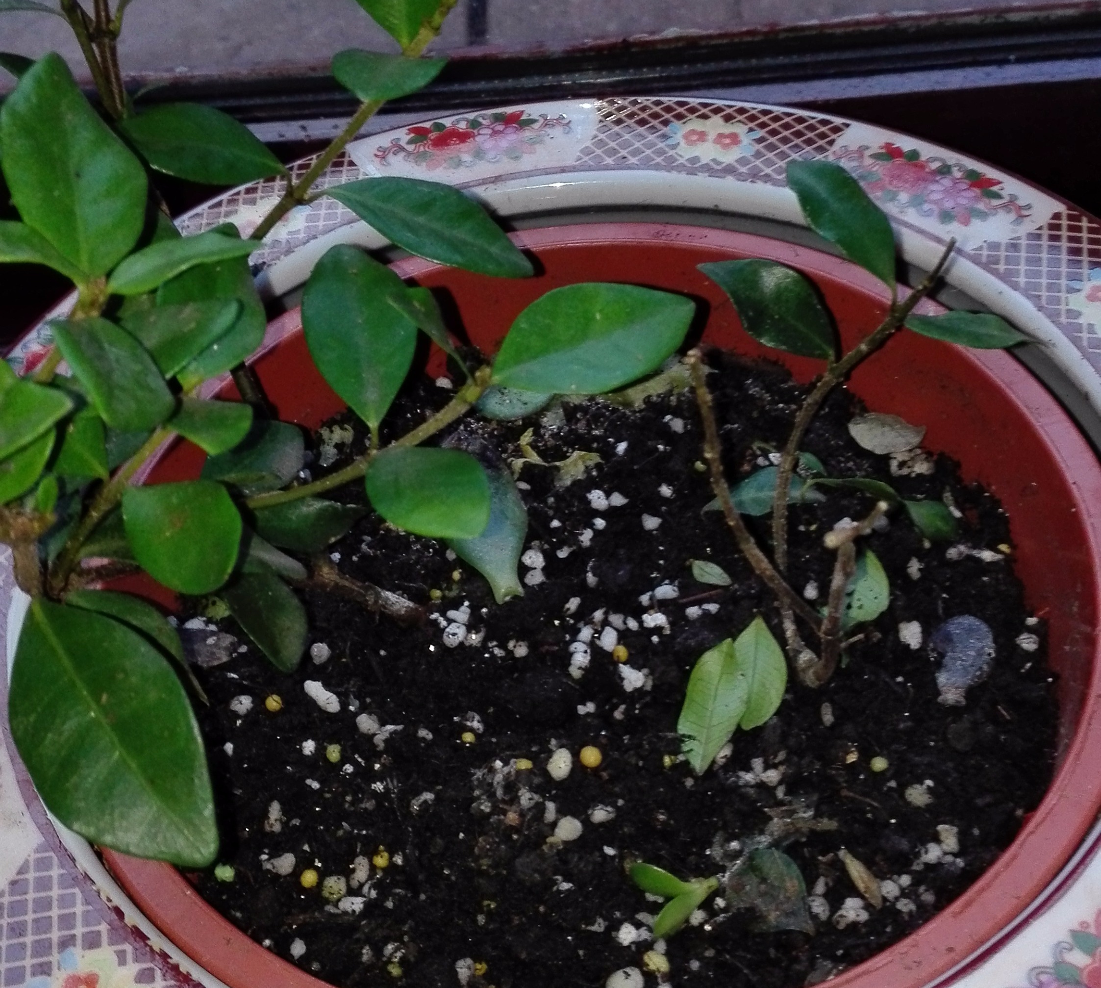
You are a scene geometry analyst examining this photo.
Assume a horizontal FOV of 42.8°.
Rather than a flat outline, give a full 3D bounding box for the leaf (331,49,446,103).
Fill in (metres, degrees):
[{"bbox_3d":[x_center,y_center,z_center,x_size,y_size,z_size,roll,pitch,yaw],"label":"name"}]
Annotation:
[{"bbox_3d":[-0.034,-0.088,0.297,0.025,0.008,0.020,-2,57,3],"label":"leaf"}]

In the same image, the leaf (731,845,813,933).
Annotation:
[{"bbox_3d":[0.044,0.079,0.280,0.015,0.005,0.019,-26,52,-16],"label":"leaf"}]

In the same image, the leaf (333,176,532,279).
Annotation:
[{"bbox_3d":[-0.027,-0.060,0.321,0.052,0.007,0.021,24,55,11],"label":"leaf"}]

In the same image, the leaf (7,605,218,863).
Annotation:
[{"bbox_3d":[-0.081,0.043,0.260,0.031,0.009,0.063,-33,69,-21],"label":"leaf"}]

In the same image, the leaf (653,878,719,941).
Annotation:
[{"bbox_3d":[0.024,0.074,0.251,0.006,0.004,0.015,25,59,23],"label":"leaf"}]

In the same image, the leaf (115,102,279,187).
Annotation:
[{"bbox_3d":[-0.079,-0.078,0.318,0.037,0.007,0.019,19,68,-6],"label":"leaf"}]

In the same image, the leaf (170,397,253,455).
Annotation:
[{"bbox_3d":[-0.073,-0.015,0.305,0.020,0.008,0.016,9,37,6],"label":"leaf"}]

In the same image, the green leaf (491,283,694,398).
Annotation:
[{"bbox_3d":[0.009,-0.034,0.312,0.049,0.008,0.025,-23,51,-5],"label":"green leaf"}]

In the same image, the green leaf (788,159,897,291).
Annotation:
[{"bbox_3d":[0.076,-0.070,0.362,0.019,0.009,0.039,-37,83,-31],"label":"green leaf"}]

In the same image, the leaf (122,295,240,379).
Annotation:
[{"bbox_3d":[-0.083,-0.035,0.315,0.028,0.009,0.020,13,40,-6],"label":"leaf"}]

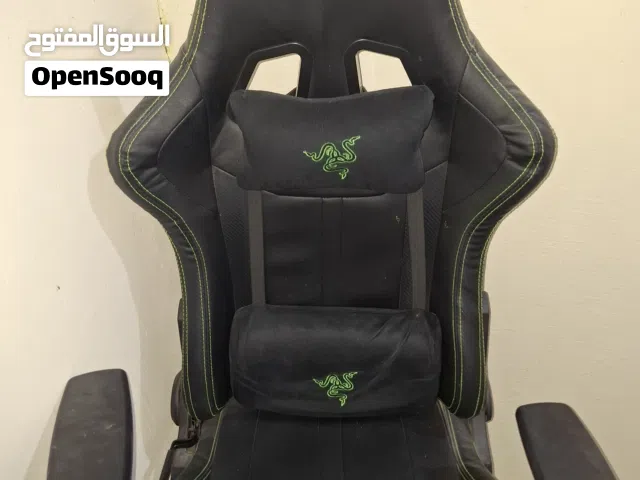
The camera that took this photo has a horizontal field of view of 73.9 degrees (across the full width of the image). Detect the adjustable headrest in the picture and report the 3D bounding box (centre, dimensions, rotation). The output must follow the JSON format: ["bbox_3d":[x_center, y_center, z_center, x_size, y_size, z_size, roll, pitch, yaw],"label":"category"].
[{"bbox_3d":[0.015,-0.135,0.595,0.280,0.147,0.090,0,13,0],"label":"adjustable headrest"}]

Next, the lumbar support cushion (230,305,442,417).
[{"bbox_3d":[0.026,0.194,0.690,0.335,0.175,0.105,0,10,0],"label":"lumbar support cushion"}]

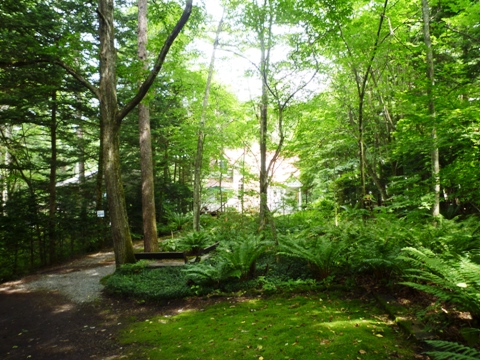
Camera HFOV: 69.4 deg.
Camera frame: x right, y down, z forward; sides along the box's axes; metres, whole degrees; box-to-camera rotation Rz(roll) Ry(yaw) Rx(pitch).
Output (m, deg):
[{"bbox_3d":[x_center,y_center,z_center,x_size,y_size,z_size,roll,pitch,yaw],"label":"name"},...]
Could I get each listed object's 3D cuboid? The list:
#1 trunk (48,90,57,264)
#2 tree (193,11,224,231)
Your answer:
[{"bbox_3d":[-3.894,-0.052,7.200,0.150,3.600,0.150,0,-1,0],"label":"trunk"},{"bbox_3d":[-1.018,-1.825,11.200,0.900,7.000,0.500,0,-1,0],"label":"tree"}]

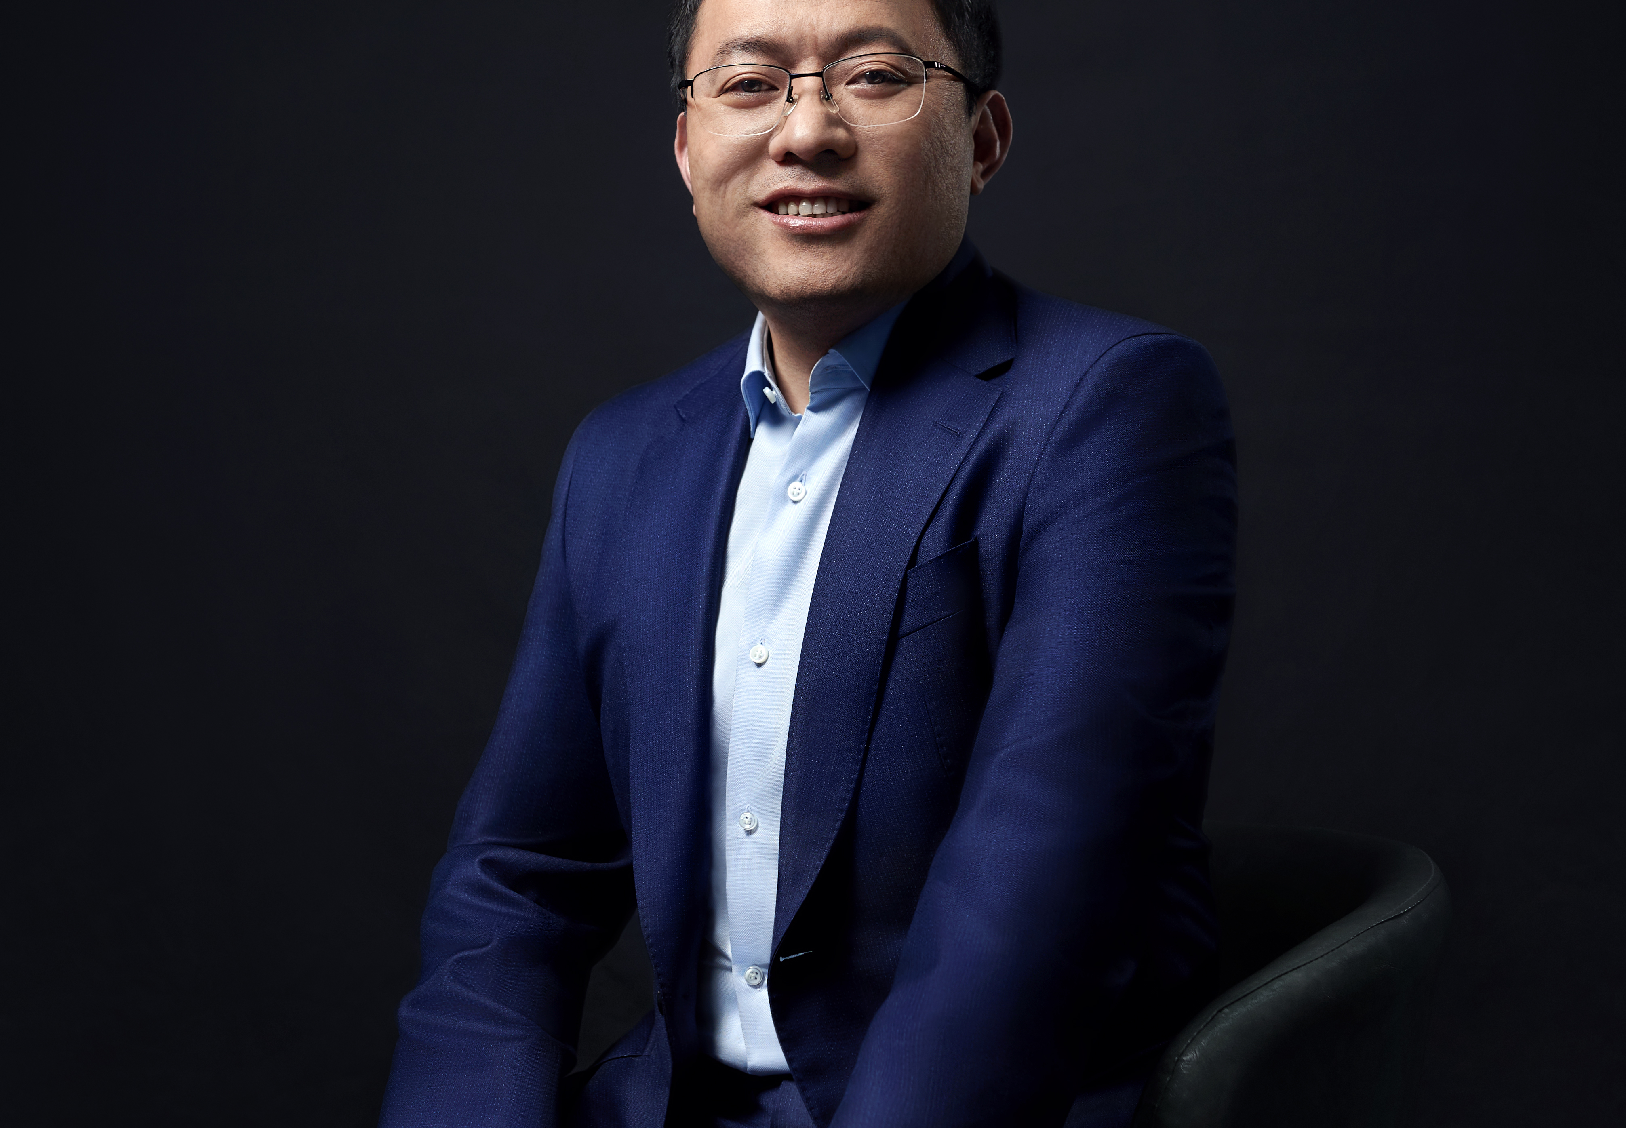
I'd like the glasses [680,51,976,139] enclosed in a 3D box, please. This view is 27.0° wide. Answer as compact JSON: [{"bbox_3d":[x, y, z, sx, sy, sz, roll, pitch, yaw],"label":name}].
[{"bbox_3d":[0.010,-0.254,1.860,0.146,0.043,0.138,-3,2,10],"label":"glasses"}]

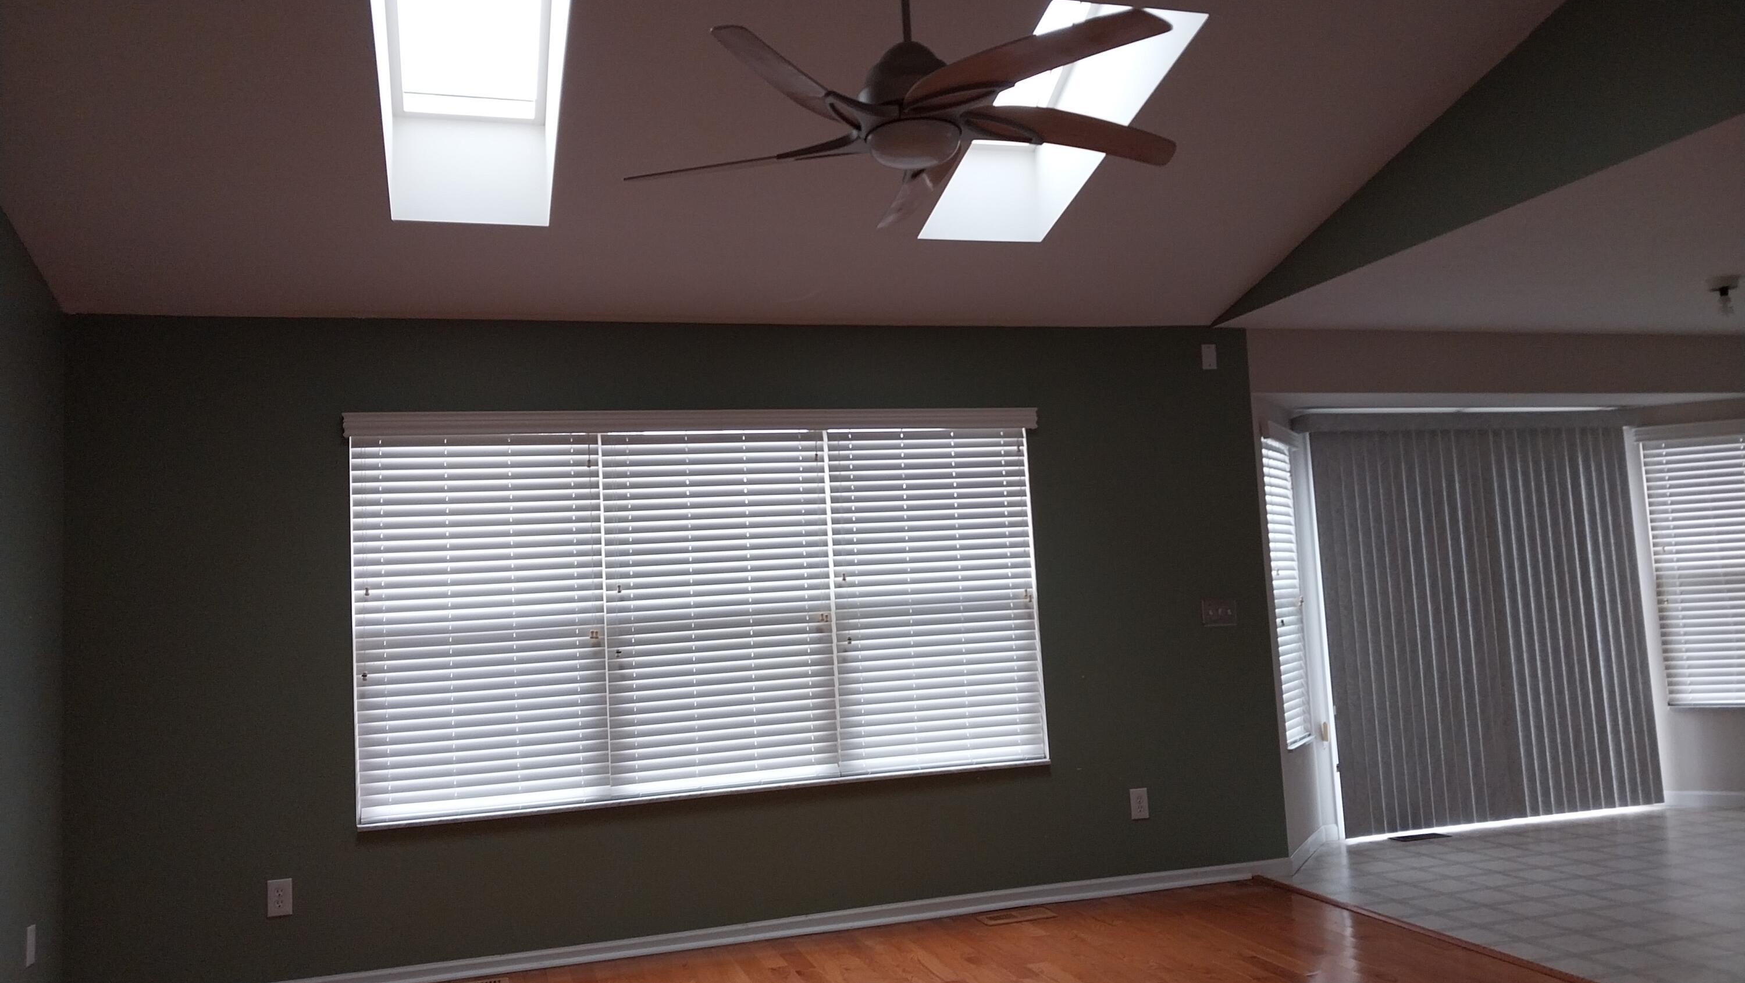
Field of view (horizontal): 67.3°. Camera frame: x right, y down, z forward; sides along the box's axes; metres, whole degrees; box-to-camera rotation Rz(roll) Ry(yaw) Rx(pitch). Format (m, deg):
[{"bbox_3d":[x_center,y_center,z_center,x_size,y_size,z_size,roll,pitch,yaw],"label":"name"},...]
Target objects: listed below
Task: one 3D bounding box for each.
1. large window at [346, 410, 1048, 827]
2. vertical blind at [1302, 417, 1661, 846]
[{"bbox_3d":[-0.587,0.435,5.129,2.730,1.490,0.110,-1,-5,-17],"label":"large window"},{"bbox_3d":[3.192,0.669,6.746,1.980,2.010,0.080,-1,-5,-17],"label":"vertical blind"}]

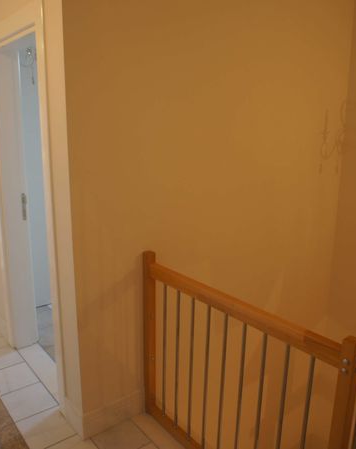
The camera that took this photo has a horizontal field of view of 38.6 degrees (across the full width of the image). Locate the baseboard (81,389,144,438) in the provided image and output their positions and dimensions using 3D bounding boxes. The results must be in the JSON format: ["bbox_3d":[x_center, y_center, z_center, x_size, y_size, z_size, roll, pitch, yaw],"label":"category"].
[{"bbox_3d":[-0.337,1.022,2.761,0.410,0.155,0.020,-9,16,-32],"label":"baseboard"}]

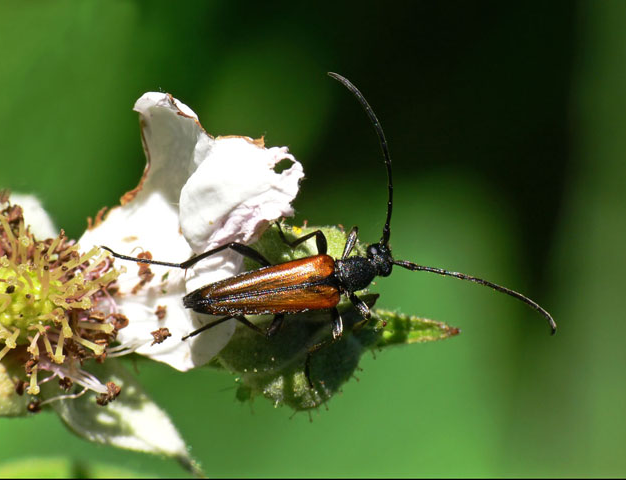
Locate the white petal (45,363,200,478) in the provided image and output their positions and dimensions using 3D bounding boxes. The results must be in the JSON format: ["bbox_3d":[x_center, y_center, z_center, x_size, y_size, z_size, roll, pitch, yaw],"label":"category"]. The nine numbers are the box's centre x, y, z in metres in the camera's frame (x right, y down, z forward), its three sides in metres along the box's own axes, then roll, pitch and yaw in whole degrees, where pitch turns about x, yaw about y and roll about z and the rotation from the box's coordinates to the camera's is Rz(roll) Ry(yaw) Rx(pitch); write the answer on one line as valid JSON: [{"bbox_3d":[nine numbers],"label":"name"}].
[{"bbox_3d":[-0.008,0.008,0.109,0.003,0.008,0.002,-53,13,-10],"label":"white petal"}]

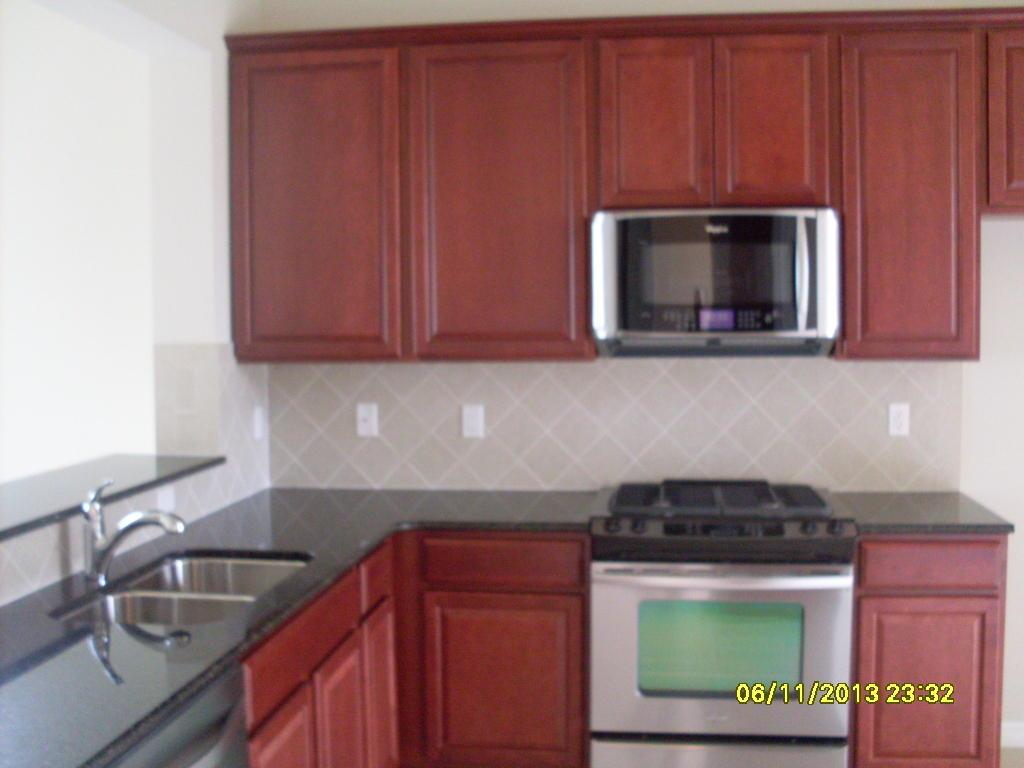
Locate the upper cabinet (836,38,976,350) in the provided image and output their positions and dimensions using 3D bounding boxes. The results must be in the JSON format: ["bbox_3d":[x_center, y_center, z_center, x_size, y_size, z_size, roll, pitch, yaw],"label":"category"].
[{"bbox_3d":[1.246,-0.591,3.629,0.453,1.035,0.326,0,3,7],"label":"upper cabinet"}]

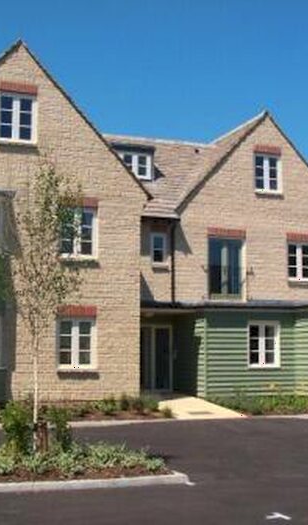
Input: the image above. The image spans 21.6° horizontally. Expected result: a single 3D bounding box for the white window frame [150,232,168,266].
[{"bbox_3d":[0.181,-0.418,26.596,0.636,1.113,0.120,2,-6,-20],"label":"white window frame"}]

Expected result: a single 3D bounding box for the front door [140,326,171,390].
[{"bbox_3d":[0.048,3.011,25.080,1.133,2.033,0.120,2,-6,-20],"label":"front door"}]

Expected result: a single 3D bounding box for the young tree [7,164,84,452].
[{"bbox_3d":[-1.680,0.670,12.543,1.138,4.406,1.138,1,-6,-8],"label":"young tree"}]

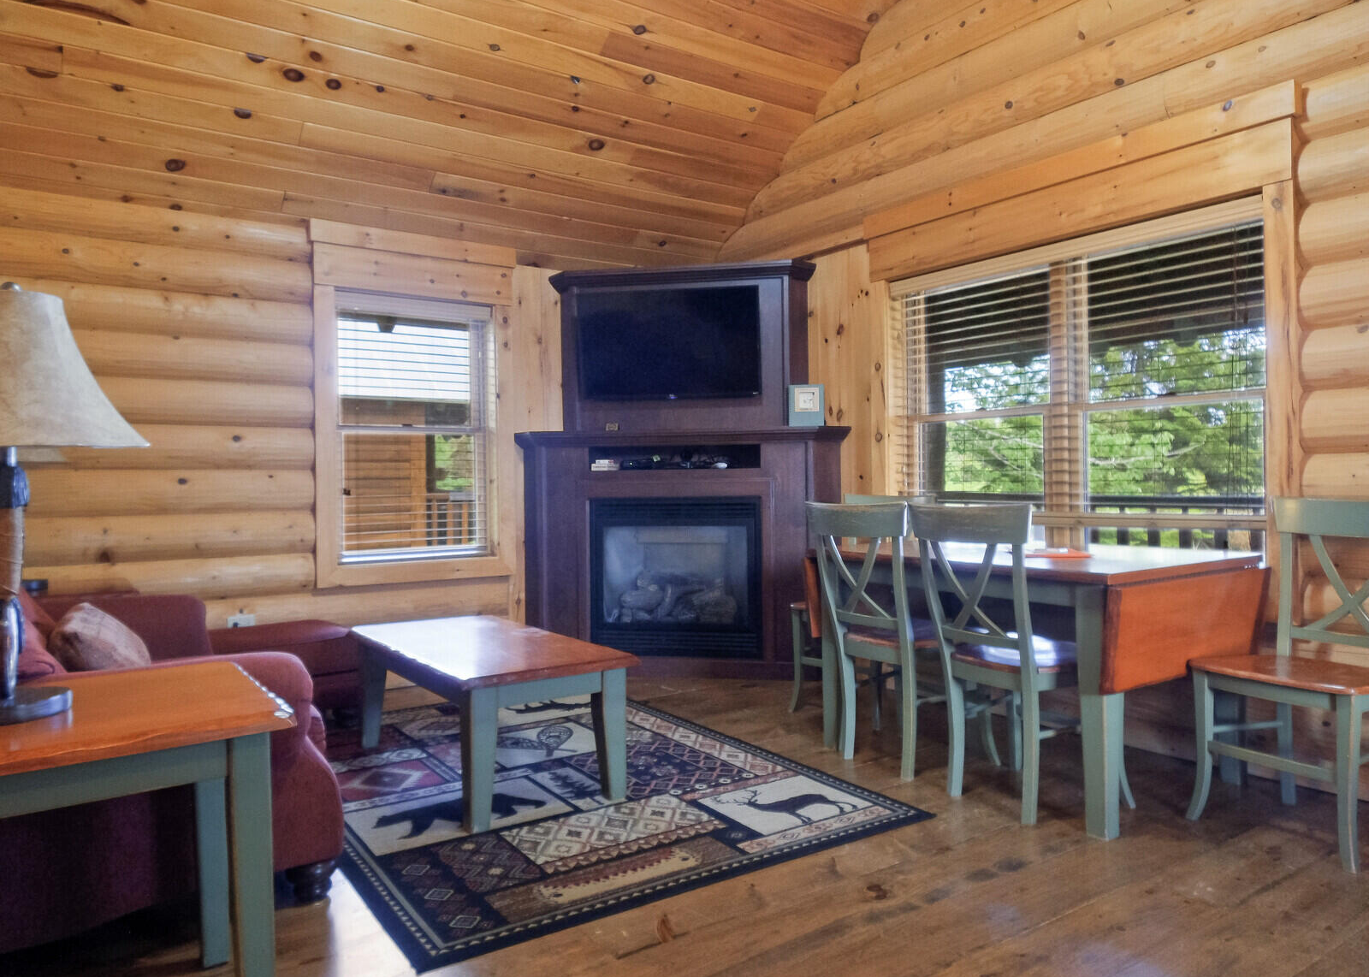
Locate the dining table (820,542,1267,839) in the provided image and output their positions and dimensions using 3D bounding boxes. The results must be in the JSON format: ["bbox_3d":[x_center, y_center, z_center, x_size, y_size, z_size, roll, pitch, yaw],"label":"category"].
[{"bbox_3d":[1.195,0.610,3.132,0.890,0.757,1.250,0,0,-34],"label":"dining table"}]

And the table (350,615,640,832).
[{"bbox_3d":[-0.716,0.766,3.063,0.585,0.460,1.140,0,0,-36],"label":"table"}]

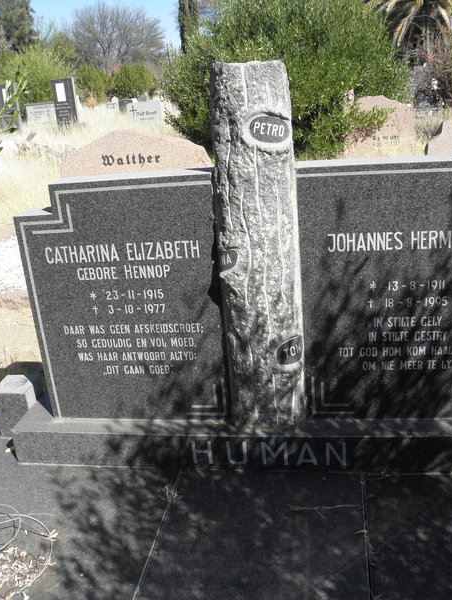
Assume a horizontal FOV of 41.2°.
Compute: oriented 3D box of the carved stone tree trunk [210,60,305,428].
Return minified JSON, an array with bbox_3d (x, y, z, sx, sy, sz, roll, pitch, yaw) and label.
[{"bbox_3d":[0.099,-0.131,1.748,0.228,1.049,0.195,-2,21,9],"label":"carved stone tree trunk"}]

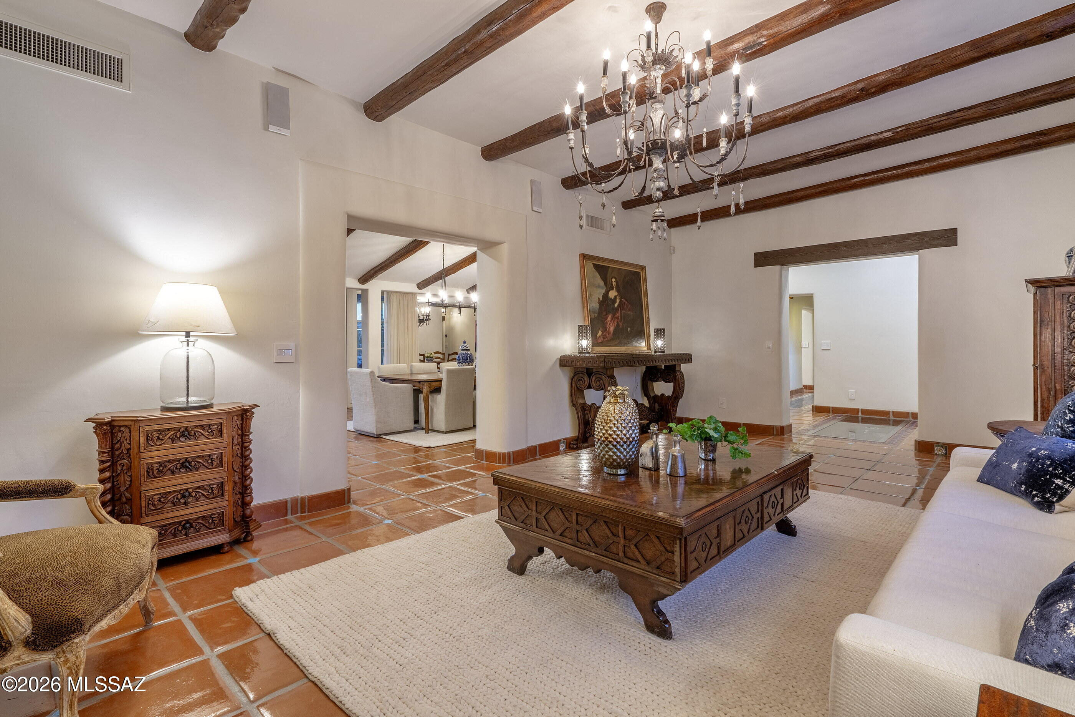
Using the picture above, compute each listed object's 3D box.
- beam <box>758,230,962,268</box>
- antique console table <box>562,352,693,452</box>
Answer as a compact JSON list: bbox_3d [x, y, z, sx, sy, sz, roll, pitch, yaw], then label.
[{"bbox_3d":[3.616,-1.258,5.953,2.035,0.186,0.190,1,2,43],"label":"beam"},{"bbox_3d":[1.121,0.472,6.042,0.592,1.060,1.926,1,2,43],"label":"antique console table"}]

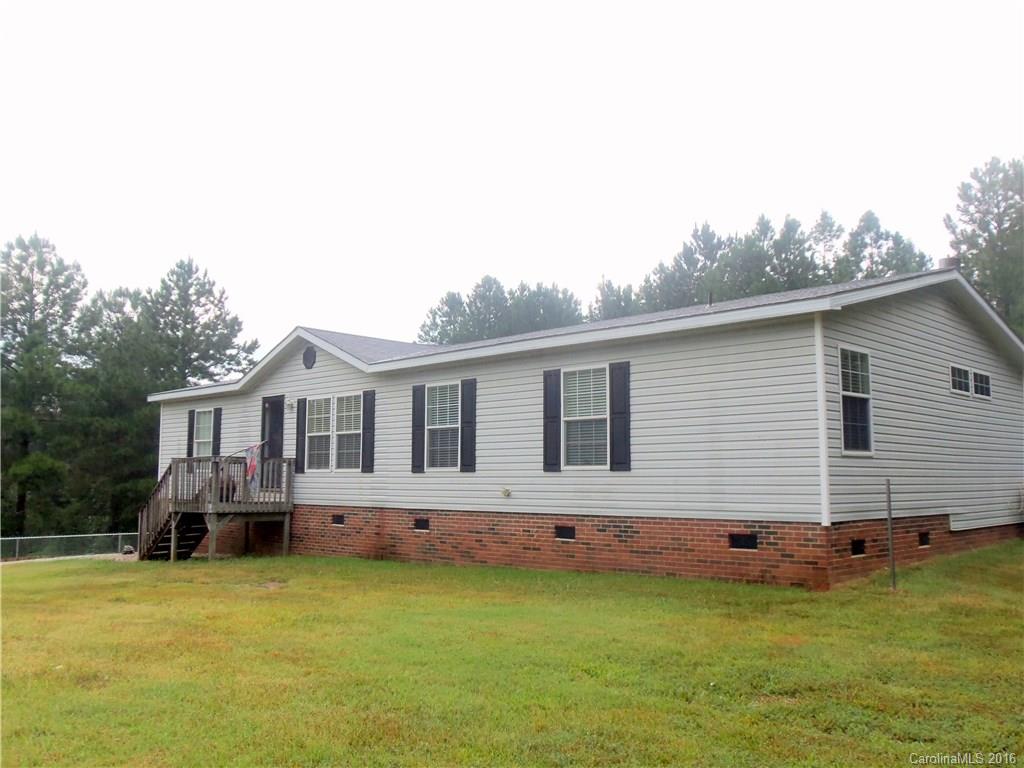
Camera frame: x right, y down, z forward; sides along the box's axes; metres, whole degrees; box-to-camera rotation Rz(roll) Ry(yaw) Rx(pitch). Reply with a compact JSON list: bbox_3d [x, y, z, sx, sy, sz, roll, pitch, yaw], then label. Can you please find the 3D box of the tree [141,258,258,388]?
[{"bbox_3d":[-14.800,1.146,38.205,6.200,14.200,6.200,0,-6,0],"label":"tree"}]

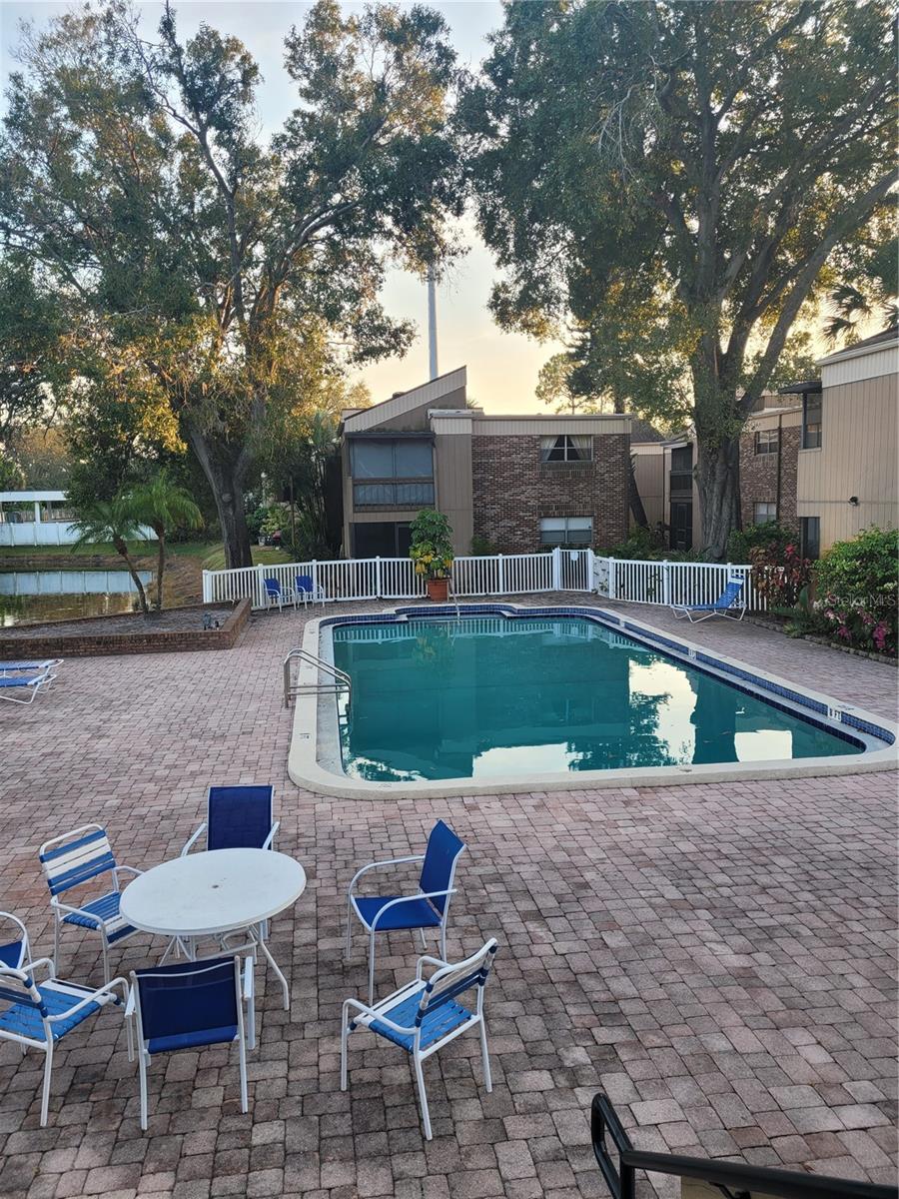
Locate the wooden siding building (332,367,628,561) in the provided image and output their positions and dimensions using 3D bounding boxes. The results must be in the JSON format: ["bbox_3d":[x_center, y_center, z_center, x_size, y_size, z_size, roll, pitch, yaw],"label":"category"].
[{"bbox_3d":[0.574,-4.511,33.407,9.525,6.950,9.500,-2,7,-9],"label":"wooden siding building"}]

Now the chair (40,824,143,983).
[{"bbox_3d":[-2.215,1.995,5.849,0.657,0.847,0.565,3,8,30],"label":"chair"}]

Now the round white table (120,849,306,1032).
[{"bbox_3d":[-1.376,2.050,5.391,1.075,0.720,1.075,-2,7,-8],"label":"round white table"}]

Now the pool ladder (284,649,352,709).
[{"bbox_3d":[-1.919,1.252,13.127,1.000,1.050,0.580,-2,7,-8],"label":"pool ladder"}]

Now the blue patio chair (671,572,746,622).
[{"bbox_3d":[5.919,-0.016,20.460,1.620,1.010,0.660,-3,7,-17],"label":"blue patio chair"}]

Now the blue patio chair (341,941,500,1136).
[{"bbox_3d":[-0.143,2.115,4.592,0.657,0.847,0.565,5,9,42],"label":"blue patio chair"}]

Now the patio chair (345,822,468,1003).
[{"bbox_3d":[-0.271,1.917,5.624,0.670,0.890,0.610,-3,7,-19],"label":"patio chair"}]

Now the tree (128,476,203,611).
[{"bbox_3d":[-7.027,-1.350,21.825,2.000,3.400,2.000,-2,7,-8],"label":"tree"}]

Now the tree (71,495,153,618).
[{"bbox_3d":[-7.827,-0.994,20.840,1.850,2.750,1.850,-4,7,-20],"label":"tree"}]

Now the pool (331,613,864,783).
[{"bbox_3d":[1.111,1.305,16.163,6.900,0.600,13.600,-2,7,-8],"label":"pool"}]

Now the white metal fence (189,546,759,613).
[{"bbox_3d":[0.516,-0.412,23.759,13.800,1.270,6.300,-2,7,-8],"label":"white metal fence"}]

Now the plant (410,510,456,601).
[{"bbox_3d":[-0.485,-1.246,24.975,1.200,2.560,1.200,-1,7,0],"label":"plant"}]

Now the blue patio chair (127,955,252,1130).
[{"bbox_3d":[-1.307,2.109,4.599,0.606,0.895,0.698,-3,7,-13],"label":"blue patio chair"}]

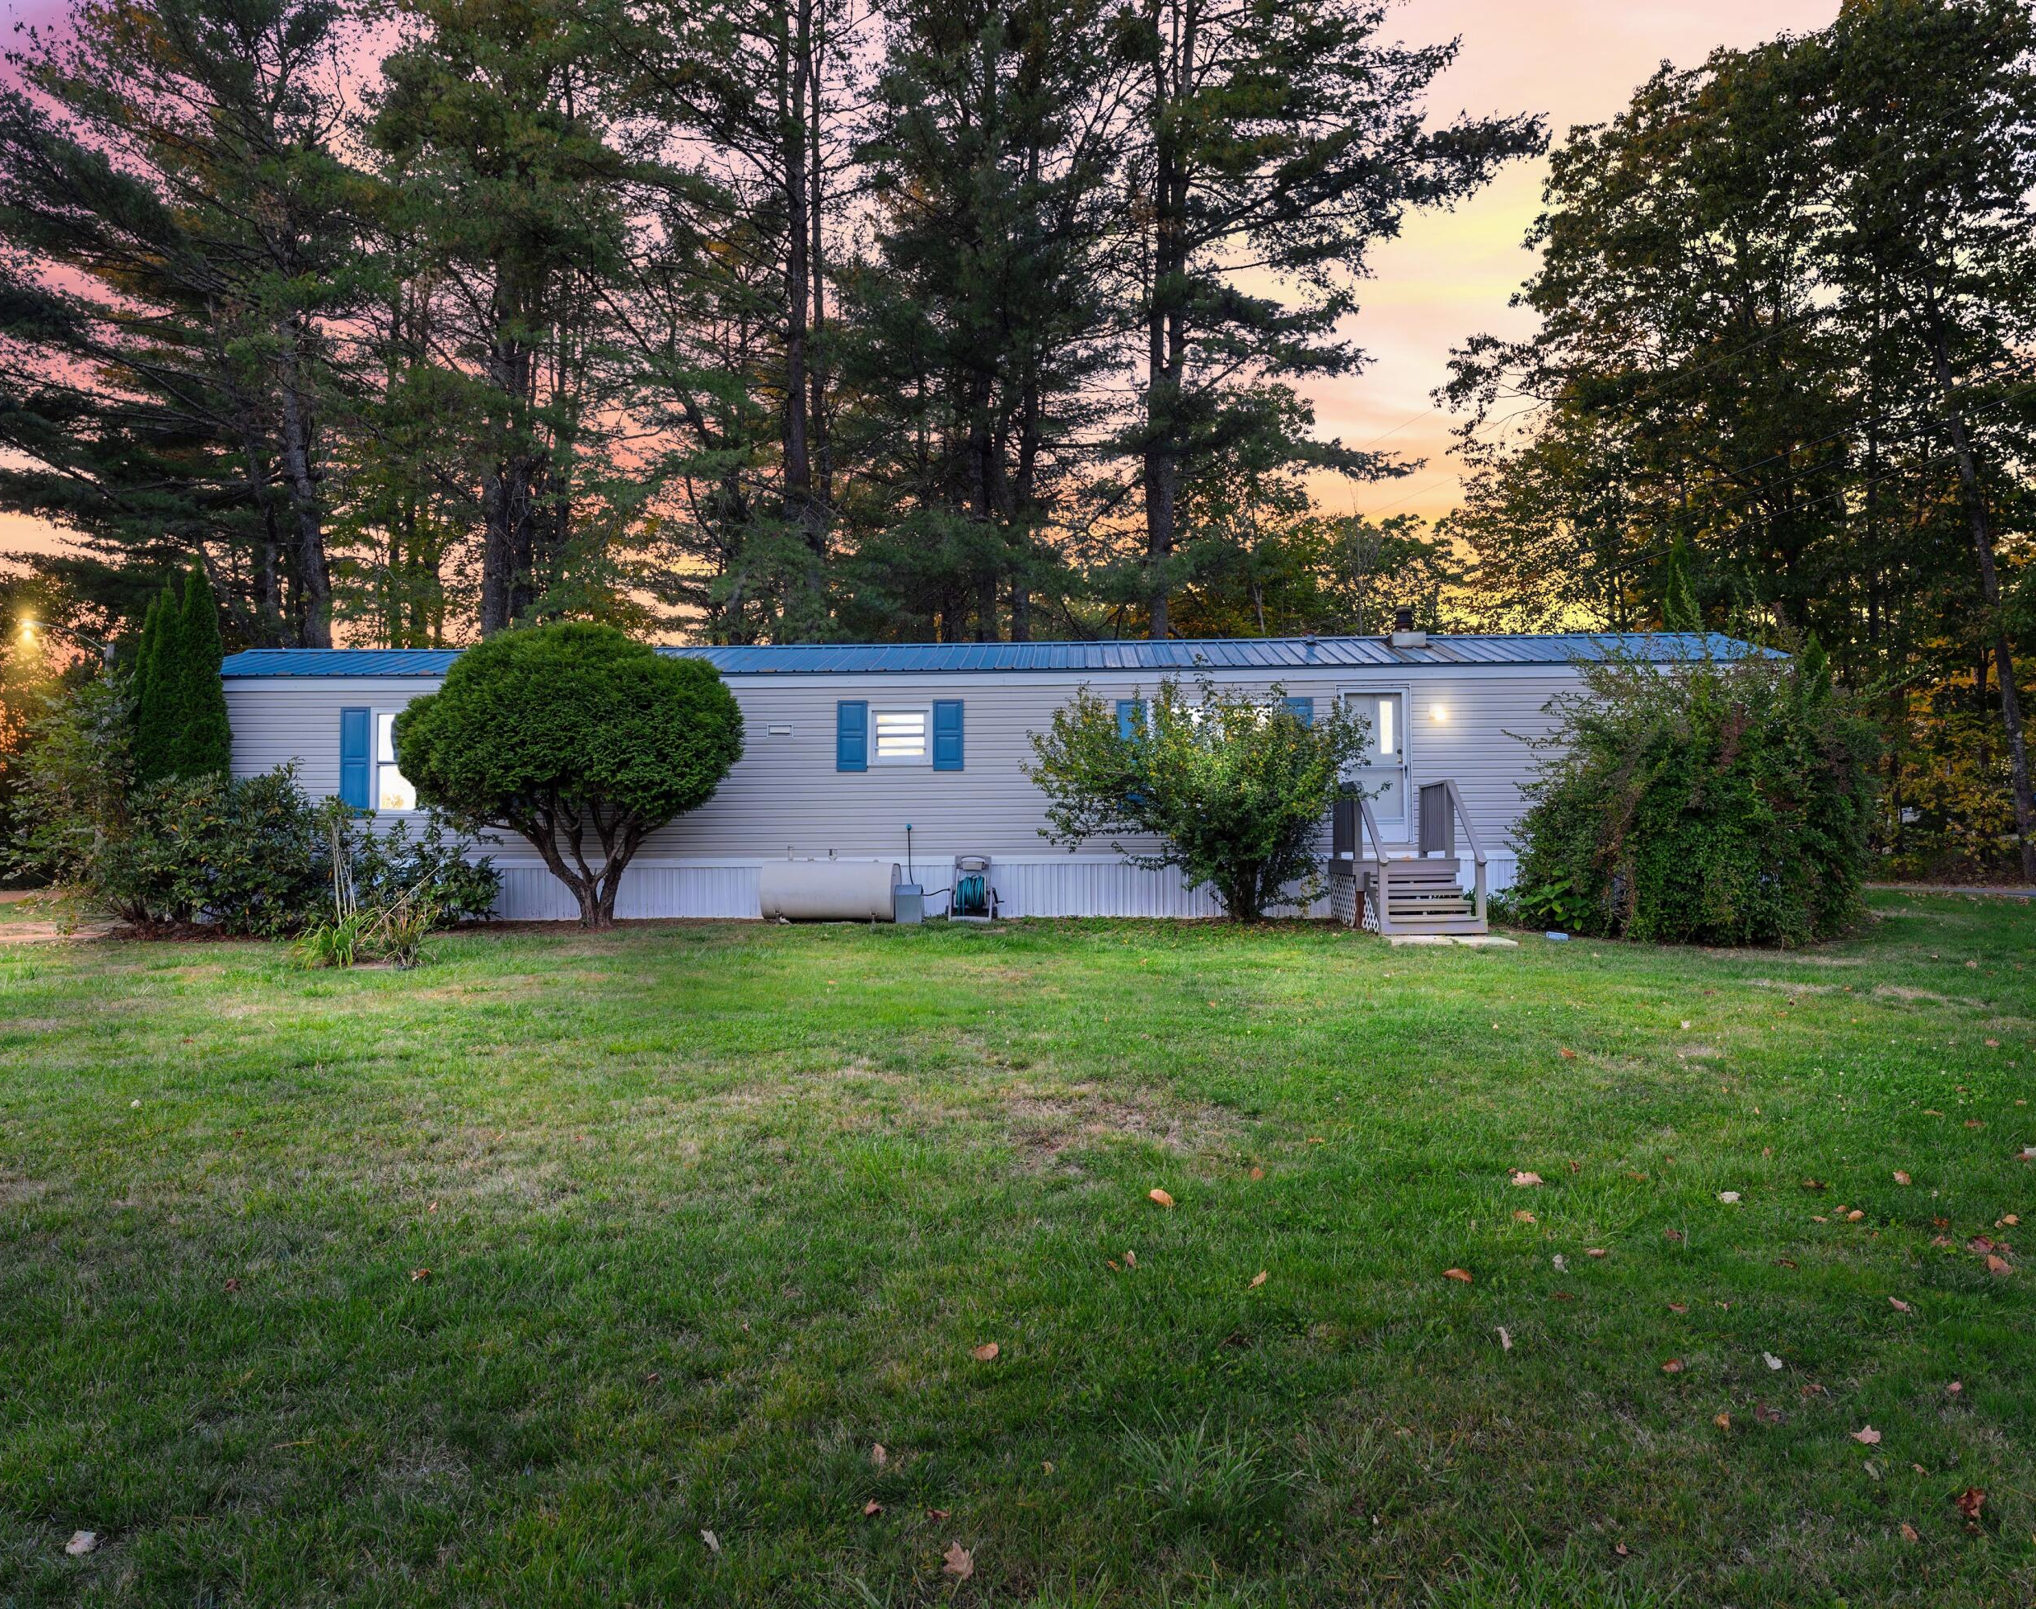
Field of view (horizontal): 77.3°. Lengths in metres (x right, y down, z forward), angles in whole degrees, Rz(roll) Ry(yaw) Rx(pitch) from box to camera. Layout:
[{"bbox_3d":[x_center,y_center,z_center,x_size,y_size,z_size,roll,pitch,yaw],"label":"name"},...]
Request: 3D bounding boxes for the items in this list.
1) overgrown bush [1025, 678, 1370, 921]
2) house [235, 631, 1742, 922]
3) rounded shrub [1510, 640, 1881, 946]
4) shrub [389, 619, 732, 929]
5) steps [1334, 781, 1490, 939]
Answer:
[{"bbox_3d":[2.050,-0.030,14.700,3.950,2.850,2.800,0,-1,2],"label":"overgrown bush"},{"bbox_3d":[-0.500,-0.400,17.750,20.100,3.700,3.950,0,-1,2],"label":"house"},{"bbox_3d":[7.400,-0.190,14.000,4.050,3.250,3.400,0,-1,2],"label":"rounded shrub"},{"bbox_3d":[-5.150,-0.310,14.500,3.950,3.480,3.200,0,-1,2],"label":"shrub"},{"bbox_3d":[4.500,0.570,14.850,1.270,1.720,2.000,0,-1,2],"label":"steps"}]

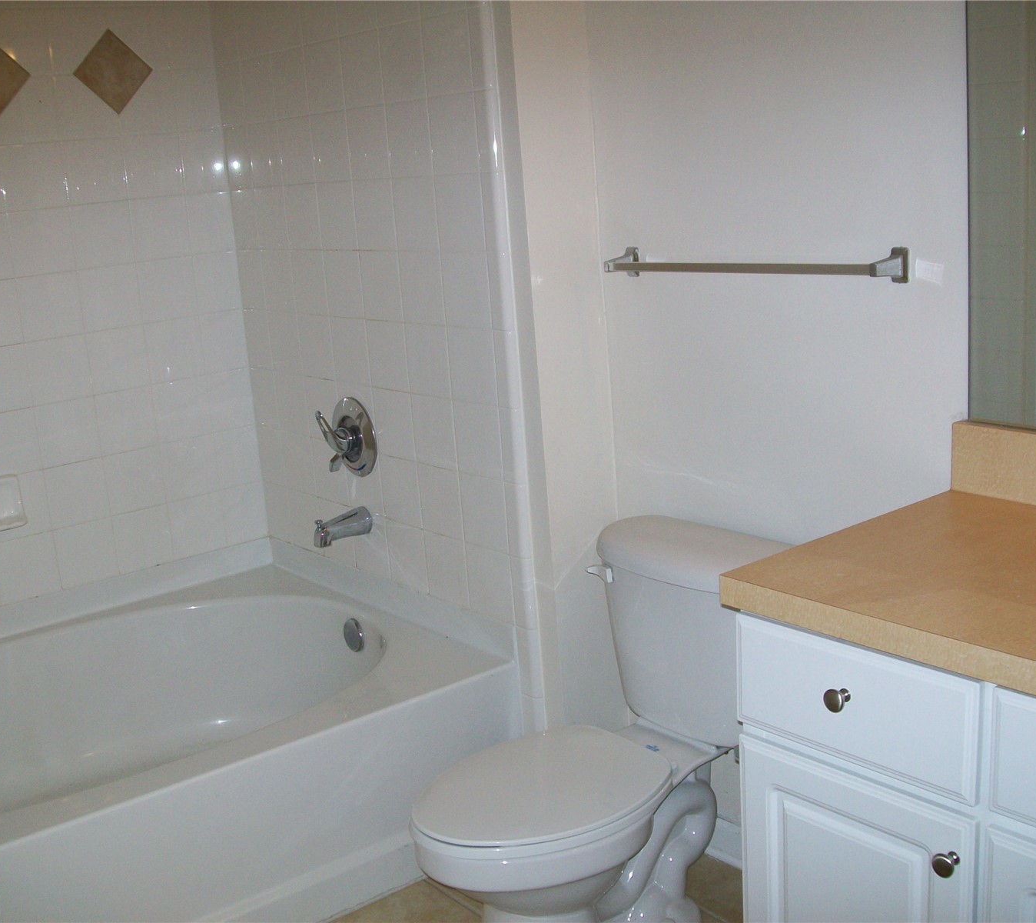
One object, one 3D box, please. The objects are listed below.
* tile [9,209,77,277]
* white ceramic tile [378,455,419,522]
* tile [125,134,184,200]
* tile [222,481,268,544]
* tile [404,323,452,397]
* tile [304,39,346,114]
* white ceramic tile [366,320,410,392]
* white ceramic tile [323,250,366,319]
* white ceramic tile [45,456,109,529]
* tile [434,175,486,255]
[{"bbox_3d":[-1.116,-0.512,2.990,0.152,0.152,0.010,-15,17,-38],"label":"tile"},{"bbox_3d":[-0.262,0.065,2.889,0.009,0.152,0.152,-15,17,-37],"label":"white ceramic tile"},{"bbox_3d":[-0.891,-0.719,3.121,0.151,0.151,0.009,-15,17,-37],"label":"tile"},{"bbox_3d":[-0.731,0.133,3.418,0.123,0.151,0.010,-14,17,-38],"label":"tile"},{"bbox_3d":[-0.188,-0.214,2.710,0.009,0.151,0.151,-15,17,-37],"label":"tile"},{"bbox_3d":[-0.419,-0.836,2.785,0.010,0.152,0.152,-15,17,-37],"label":"tile"},{"bbox_3d":[-0.285,-0.234,2.827,0.009,0.151,0.151,-15,17,-37],"label":"white ceramic tile"},{"bbox_3d":[-0.390,-0.400,2.887,0.010,0.152,0.152,-15,17,-37],"label":"white ceramic tile"},{"bbox_3d":[-1.068,0.076,3.100,0.152,0.152,0.009,-15,17,-37],"label":"white ceramic tile"},{"bbox_3d":[-0.112,-0.489,2.516,0.009,0.152,0.152,-15,17,-37],"label":"tile"}]

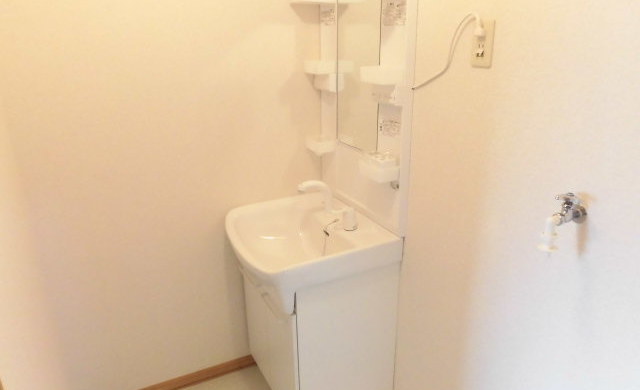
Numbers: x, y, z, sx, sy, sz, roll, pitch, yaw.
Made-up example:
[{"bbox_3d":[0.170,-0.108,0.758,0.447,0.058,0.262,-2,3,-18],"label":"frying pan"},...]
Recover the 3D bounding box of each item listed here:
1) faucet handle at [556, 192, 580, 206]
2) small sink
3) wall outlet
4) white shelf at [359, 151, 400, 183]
[{"bbox_3d":[0.550,0.011,0.981,0.038,0.026,0.042,-10,21,-25],"label":"faucet handle"},{"bbox_3d":[-0.084,0.206,1.821,0.561,0.204,0.609,-10,21,-25],"label":"small sink"},{"bbox_3d":[0.430,-0.403,1.184,0.014,0.120,0.070,-10,21,-25],"label":"wall outlet"},{"bbox_3d":[0.206,-0.106,1.558,0.082,0.082,0.145,-10,21,-25],"label":"white shelf"}]

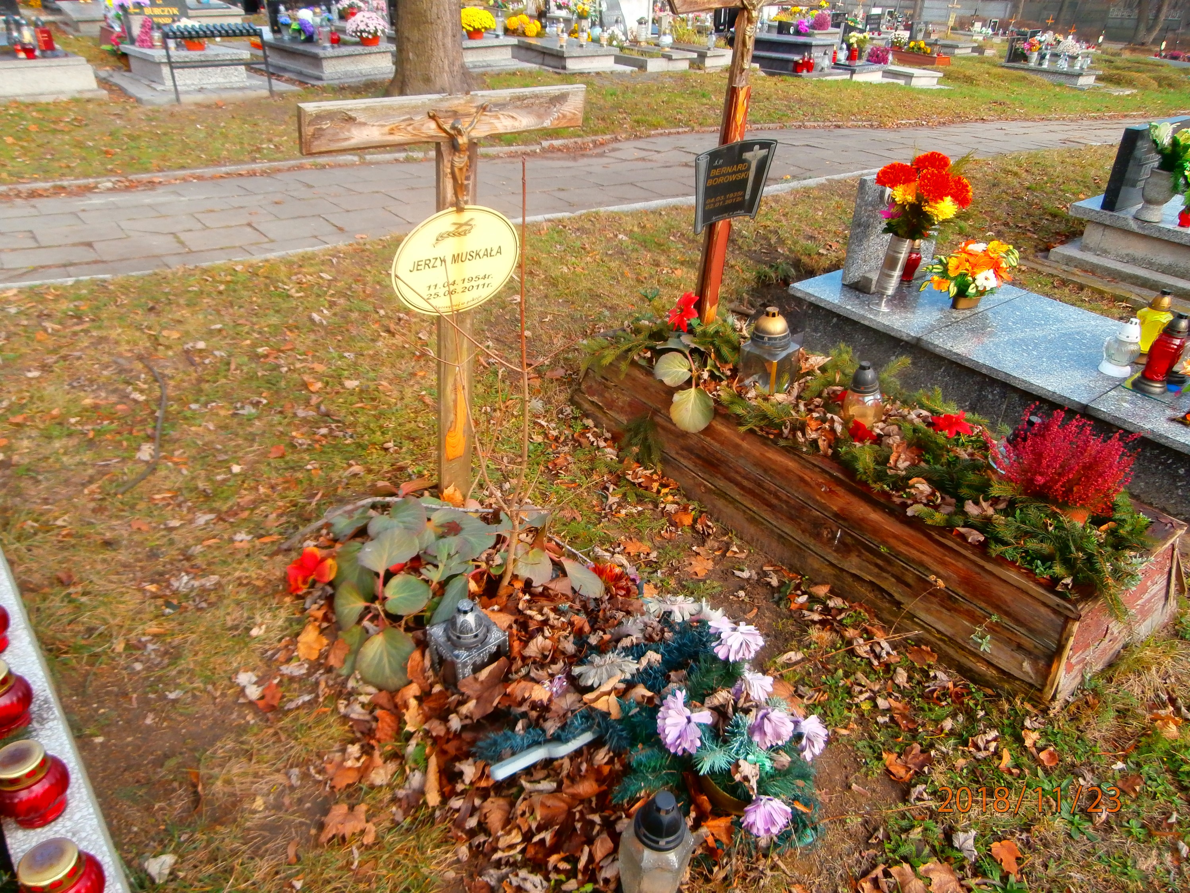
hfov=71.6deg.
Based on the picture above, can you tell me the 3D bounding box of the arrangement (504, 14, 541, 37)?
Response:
[{"bbox_3d":[-0.948,-5.609,11.000,0.460,0.280,0.380,-25,41,-38],"label":"arrangement"}]

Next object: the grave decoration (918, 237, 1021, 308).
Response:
[{"bbox_3d":[1.526,-0.694,3.331,0.390,0.260,0.330,-21,39,-34],"label":"grave decoration"}]

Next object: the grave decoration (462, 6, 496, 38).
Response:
[{"bbox_3d":[-1.375,-4.876,9.500,0.460,0.320,0.450,3,31,-2],"label":"grave decoration"}]

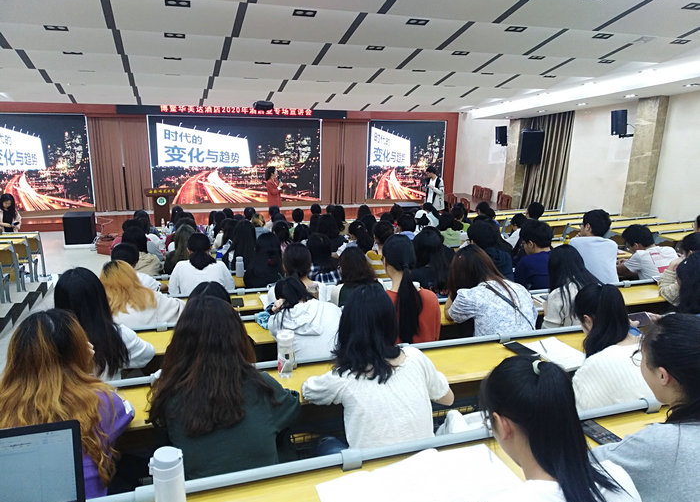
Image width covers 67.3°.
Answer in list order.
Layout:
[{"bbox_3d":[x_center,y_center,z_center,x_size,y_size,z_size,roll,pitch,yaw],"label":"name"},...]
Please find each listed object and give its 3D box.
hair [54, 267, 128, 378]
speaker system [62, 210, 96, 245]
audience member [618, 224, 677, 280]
[{"bbox_3d":[-1.149,0.320,2.350,0.280,0.480,0.280,-3,16,-17],"label":"hair"},{"bbox_3d":[-5.530,-0.493,10.803,0.510,0.560,0.600,-3,16,-17],"label":"speaker system"},{"bbox_3d":[2.482,0.329,4.498,0.520,1.150,0.700,-6,17,-27],"label":"audience member"}]

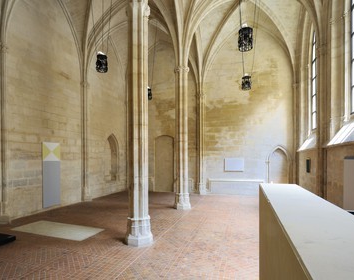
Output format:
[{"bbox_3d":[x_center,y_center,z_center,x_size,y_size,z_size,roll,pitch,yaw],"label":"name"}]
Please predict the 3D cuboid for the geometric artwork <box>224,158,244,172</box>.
[{"bbox_3d":[3.170,1.380,11.500,1.020,0.730,0.060,-1,-3,18],"label":"geometric artwork"}]

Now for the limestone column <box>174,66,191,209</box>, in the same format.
[{"bbox_3d":[0.240,-0.120,8.250,0.600,5.550,0.600,-1,-3,18],"label":"limestone column"}]

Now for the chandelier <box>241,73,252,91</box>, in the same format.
[{"bbox_3d":[3.200,-2.670,9.600,0.460,0.800,0.460,-1,-3,18],"label":"chandelier"}]

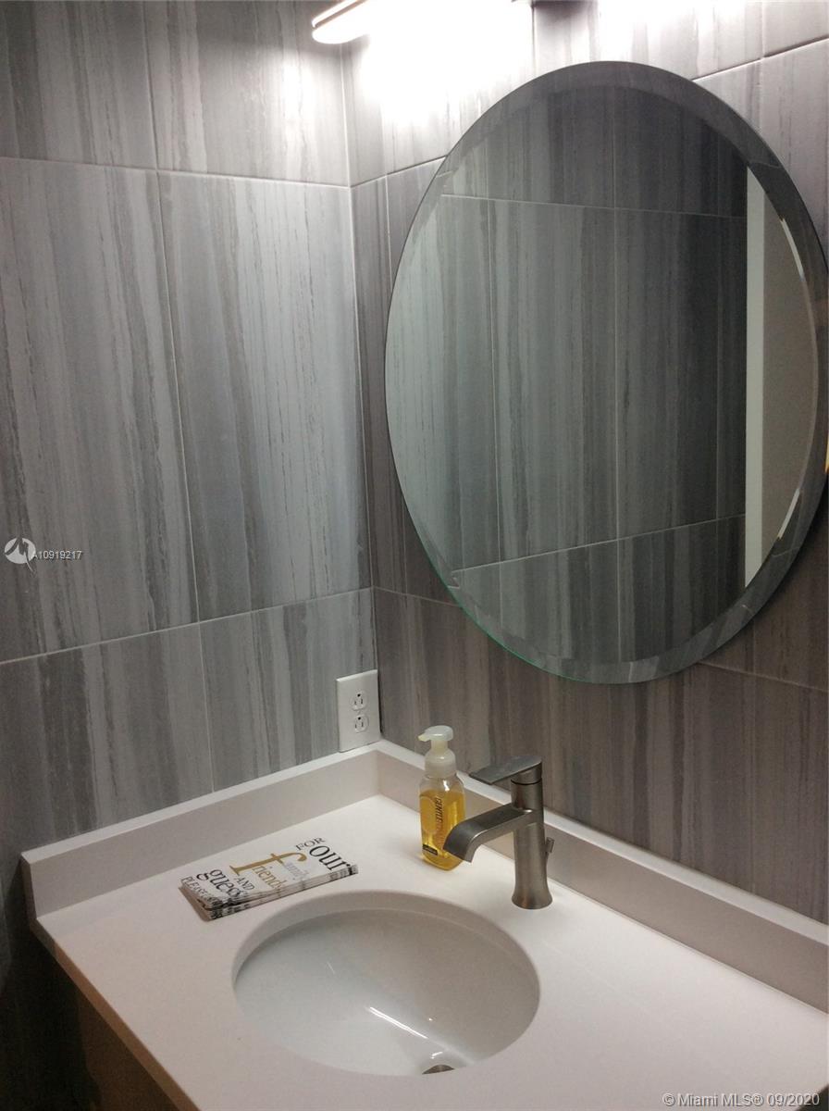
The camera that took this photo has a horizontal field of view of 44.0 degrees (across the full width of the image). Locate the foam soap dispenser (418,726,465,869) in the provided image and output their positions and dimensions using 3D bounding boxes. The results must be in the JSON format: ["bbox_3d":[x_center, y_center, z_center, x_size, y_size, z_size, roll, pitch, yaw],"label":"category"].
[{"bbox_3d":[0.035,0.328,1.391,0.059,0.190,0.052,-9,12,-32],"label":"foam soap dispenser"}]

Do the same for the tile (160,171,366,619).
[{"bbox_3d":[-0.203,-0.226,1.489,0.305,0.610,0.010,-11,13,-37],"label":"tile"}]

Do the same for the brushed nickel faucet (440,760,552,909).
[{"bbox_3d":[0.111,0.348,1.256,0.165,0.191,0.052,-11,13,-37],"label":"brushed nickel faucet"}]

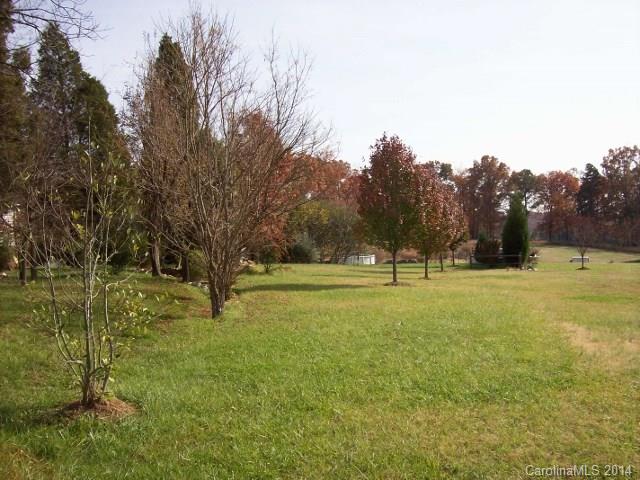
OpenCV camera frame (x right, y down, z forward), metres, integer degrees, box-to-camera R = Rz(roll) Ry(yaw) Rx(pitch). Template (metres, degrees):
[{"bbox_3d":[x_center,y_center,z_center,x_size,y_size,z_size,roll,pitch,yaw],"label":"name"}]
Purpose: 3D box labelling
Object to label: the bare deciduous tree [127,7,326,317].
[{"bbox_3d":[-2.037,-1.699,14.500,4.184,6.732,3.968,0,0,0],"label":"bare deciduous tree"}]

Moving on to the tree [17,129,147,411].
[{"bbox_3d":[-2.339,0.234,6.500,1.194,2.764,1.144,0,0,0],"label":"tree"}]

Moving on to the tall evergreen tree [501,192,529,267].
[{"bbox_3d":[12.891,-0.694,44.000,1.785,5.024,1.785,0,0,0],"label":"tall evergreen tree"}]

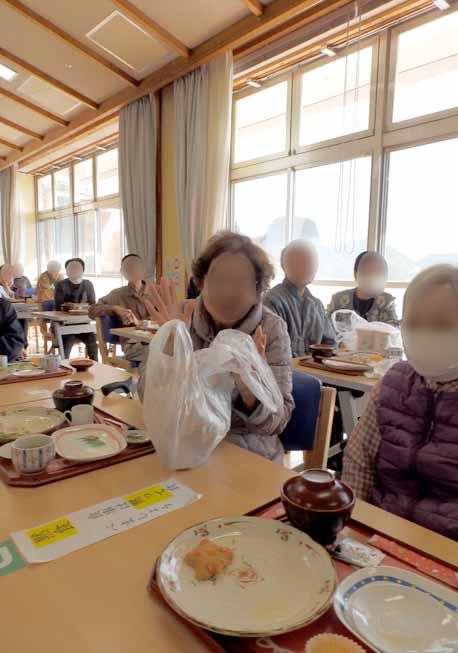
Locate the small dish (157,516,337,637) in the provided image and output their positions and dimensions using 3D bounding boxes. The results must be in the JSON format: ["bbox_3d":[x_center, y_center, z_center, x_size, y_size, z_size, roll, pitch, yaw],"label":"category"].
[{"bbox_3d":[0.023,0.333,0.564,0.235,0.027,0.235,1,7,0],"label":"small dish"}]

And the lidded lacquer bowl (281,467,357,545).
[{"bbox_3d":[0.133,0.270,0.627,0.110,0.095,0.110,1,7,0],"label":"lidded lacquer bowl"}]

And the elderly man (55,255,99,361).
[{"bbox_3d":[-1.460,-0.011,4.150,0.500,1.230,0.720,-3,8,-31],"label":"elderly man"}]

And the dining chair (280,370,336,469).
[{"bbox_3d":[-0.033,0.547,1.315,0.530,0.790,0.470,-5,9,-44],"label":"dining chair"}]

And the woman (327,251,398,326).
[{"bbox_3d":[0.683,0.219,2.251,0.460,1.250,0.740,6,8,35],"label":"woman"}]

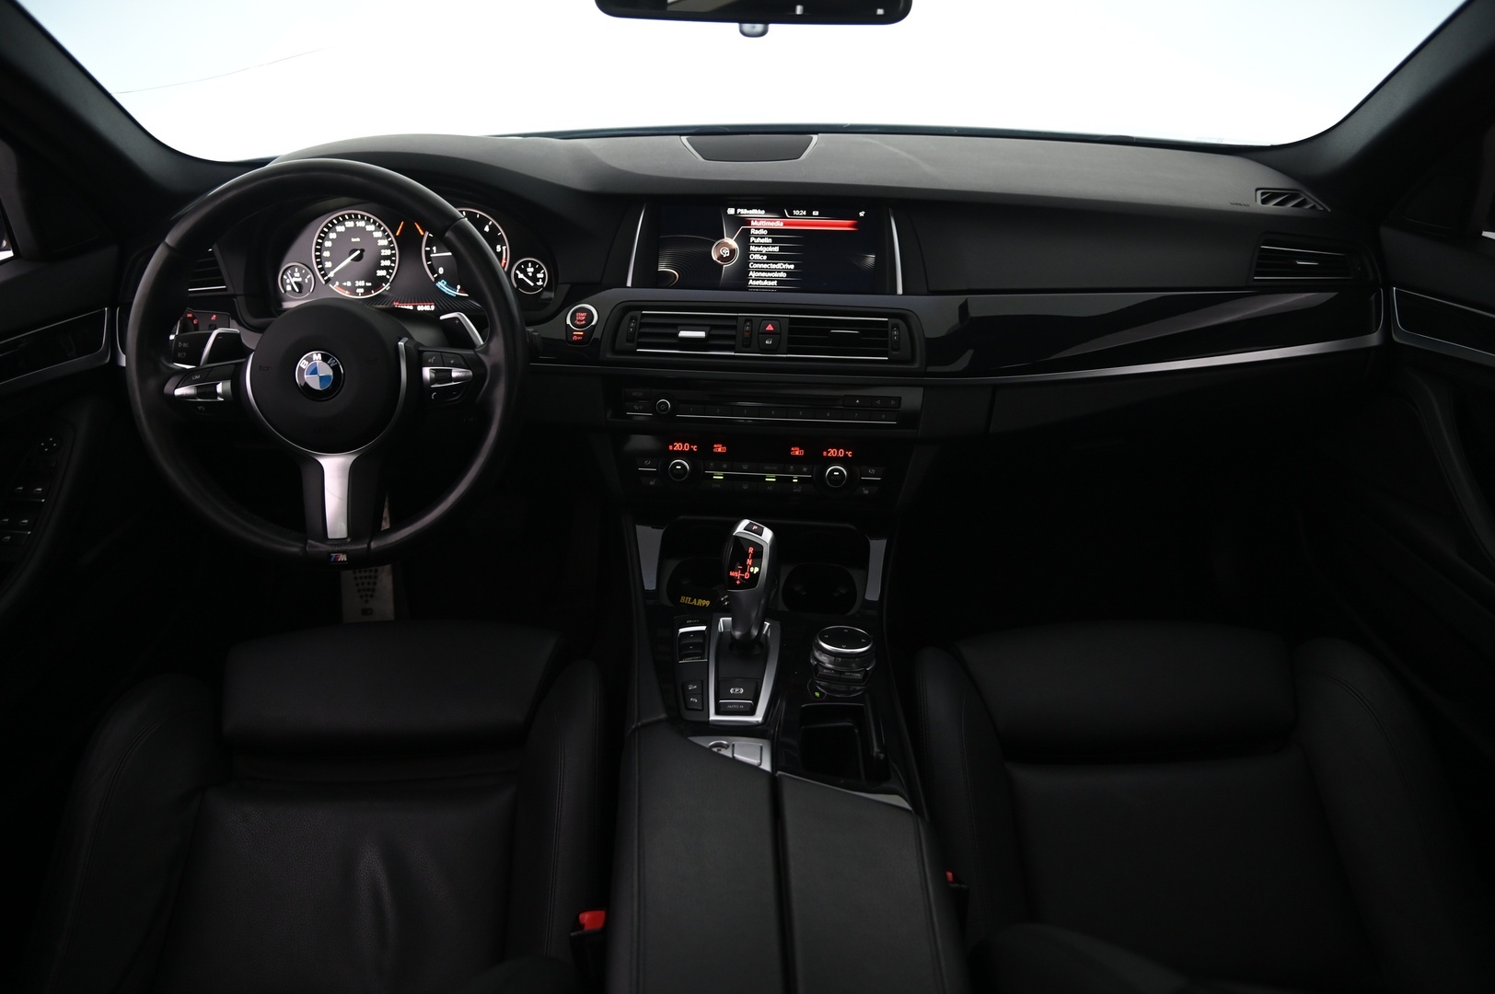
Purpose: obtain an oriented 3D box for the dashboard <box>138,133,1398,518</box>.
[{"bbox_3d":[0.015,-0.251,1.235,1.430,0.390,0.420,-1,25,1],"label":"dashboard"}]

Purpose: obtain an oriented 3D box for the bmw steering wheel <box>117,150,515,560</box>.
[{"bbox_3d":[-0.389,-0.122,0.952,0.375,0.375,0.100,0,4,2],"label":"bmw steering wheel"}]

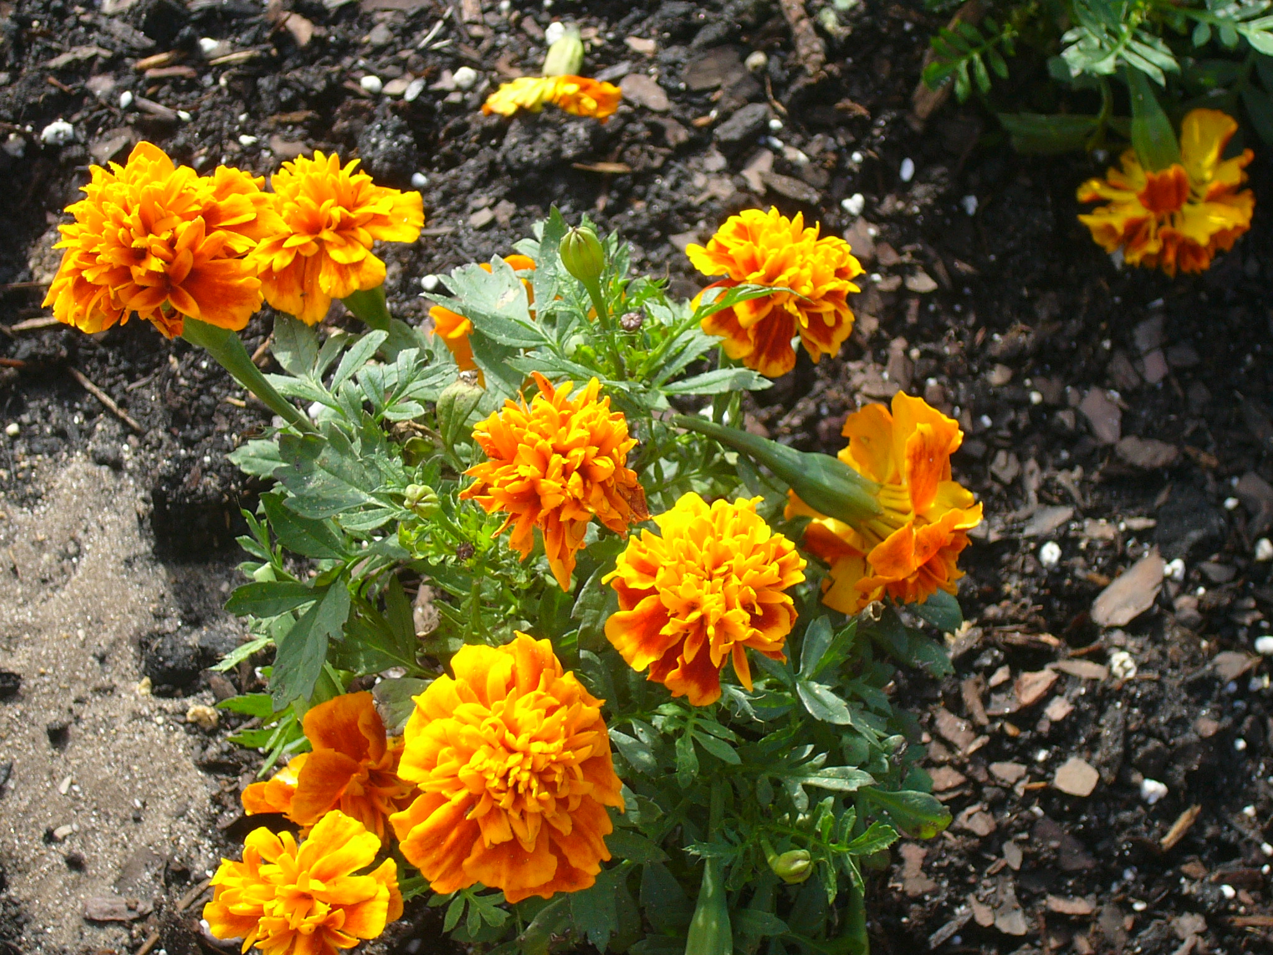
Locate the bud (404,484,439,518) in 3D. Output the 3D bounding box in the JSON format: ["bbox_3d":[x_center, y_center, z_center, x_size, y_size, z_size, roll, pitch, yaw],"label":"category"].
[{"bbox_3d":[-0.057,0.006,0.840,0.009,0.011,0.009,0,90,24],"label":"bud"}]

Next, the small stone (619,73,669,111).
[{"bbox_3d":[0.003,-0.127,1.042,0.018,0.006,0.013,28,51,25],"label":"small stone"}]

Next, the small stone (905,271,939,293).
[{"bbox_3d":[0.085,-0.059,0.949,0.008,0.005,0.008,-17,50,-15],"label":"small stone"}]

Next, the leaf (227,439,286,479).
[{"bbox_3d":[-0.100,-0.005,0.850,0.019,0.005,0.011,8,57,5],"label":"leaf"}]

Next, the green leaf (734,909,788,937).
[{"bbox_3d":[0.031,0.113,0.798,0.015,0.004,0.006,16,52,13],"label":"green leaf"}]

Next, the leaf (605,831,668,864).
[{"bbox_3d":[-0.001,0.086,0.735,0.017,0.004,0.009,8,41,0],"label":"leaf"}]

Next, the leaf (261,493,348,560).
[{"bbox_3d":[-0.087,0.014,0.814,0.031,0.006,0.012,36,64,21],"label":"leaf"}]

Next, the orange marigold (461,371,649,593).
[{"bbox_3d":[-0.021,0.001,0.806,0.047,0.036,0.052,1,61,-1],"label":"orange marigold"}]

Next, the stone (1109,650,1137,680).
[{"bbox_3d":[0.137,0.053,0.893,0.008,0.007,0.008,0,45,0],"label":"stone"}]

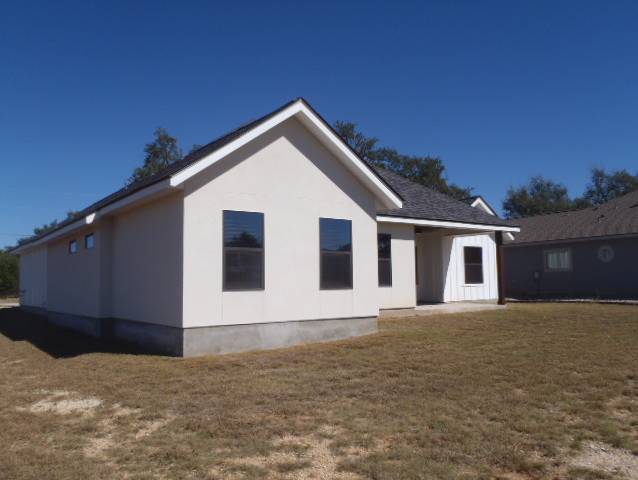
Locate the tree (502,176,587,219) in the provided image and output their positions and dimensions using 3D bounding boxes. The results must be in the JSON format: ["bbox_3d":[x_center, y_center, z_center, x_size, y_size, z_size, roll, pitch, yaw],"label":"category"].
[{"bbox_3d":[19.166,-0.383,44.000,7.600,10.000,7.600,3,-6,-38],"label":"tree"}]

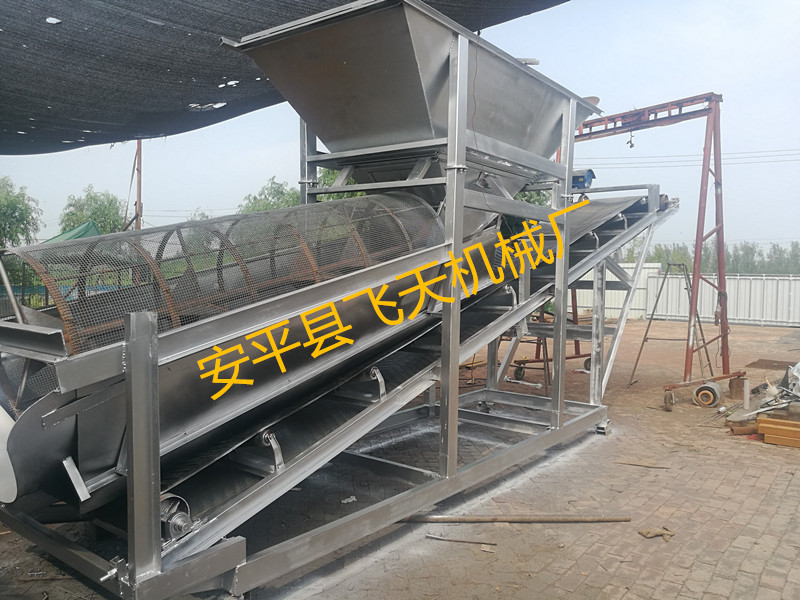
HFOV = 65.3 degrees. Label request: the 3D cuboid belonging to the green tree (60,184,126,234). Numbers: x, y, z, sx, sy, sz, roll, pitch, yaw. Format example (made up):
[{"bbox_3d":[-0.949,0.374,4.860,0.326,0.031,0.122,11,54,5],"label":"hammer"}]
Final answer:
[{"bbox_3d":[-17.170,-3.480,35.200,3.900,6.010,3.800,1,4,0],"label":"green tree"}]

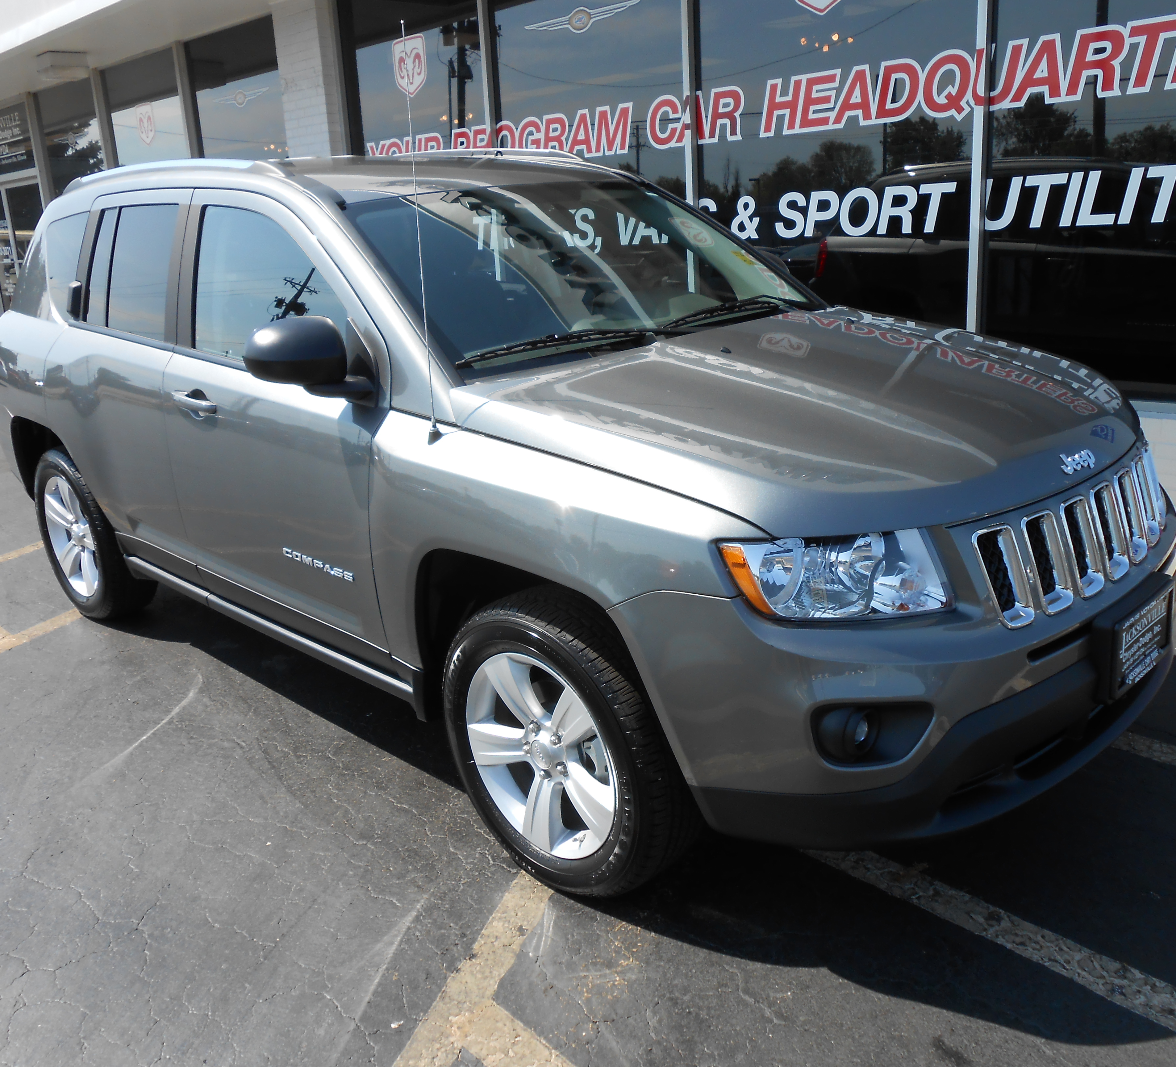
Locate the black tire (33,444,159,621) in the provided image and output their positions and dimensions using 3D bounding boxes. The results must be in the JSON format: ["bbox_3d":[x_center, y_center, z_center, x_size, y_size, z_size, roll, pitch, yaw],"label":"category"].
[{"bbox_3d":[-1.905,-0.009,4.142,0.685,0.685,0.220,14,25,42],"label":"black tire"}]

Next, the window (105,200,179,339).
[{"bbox_3d":[-1.421,-0.826,3.375,0.445,0.410,0.045,14,7,43],"label":"window"}]

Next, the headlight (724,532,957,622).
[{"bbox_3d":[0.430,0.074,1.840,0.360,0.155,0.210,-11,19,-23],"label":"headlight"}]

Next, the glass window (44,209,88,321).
[{"bbox_3d":[-1.873,-0.957,3.815,0.060,0.370,0.490,7,6,-40],"label":"glass window"}]

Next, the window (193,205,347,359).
[{"bbox_3d":[-0.832,-0.646,2.809,0.830,0.450,0.050,14,6,42],"label":"window"}]

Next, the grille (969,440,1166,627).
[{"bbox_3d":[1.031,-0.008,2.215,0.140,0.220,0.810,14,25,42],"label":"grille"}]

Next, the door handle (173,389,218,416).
[{"bbox_3d":[-1.110,-0.368,3.001,0.250,0.048,0.050,14,24,43],"label":"door handle"}]

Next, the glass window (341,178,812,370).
[{"bbox_3d":[0.013,-0.756,3.001,1.410,0.120,0.740,-20,60,-42],"label":"glass window"}]

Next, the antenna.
[{"bbox_3d":[-0.361,-0.626,2.275,0.030,0.862,0.030,11,18,43],"label":"antenna"}]

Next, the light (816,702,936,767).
[{"bbox_3d":[0.512,0.368,1.942,0.210,0.135,0.120,-15,22,-33],"label":"light"}]

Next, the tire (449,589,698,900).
[{"bbox_3d":[-0.040,0.461,2.387,0.685,0.685,0.220,15,25,43],"label":"tire"}]

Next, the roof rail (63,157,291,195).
[{"bbox_3d":[-1.391,-1.154,3.450,1.600,0.078,0.050,14,24,43],"label":"roof rail"}]

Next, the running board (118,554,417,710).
[{"bbox_3d":[-1.013,0.238,3.158,1.670,0.085,0.075,14,24,43],"label":"running board"}]

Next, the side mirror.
[{"bbox_3d":[-0.605,-0.388,2.377,0.200,0.205,0.245,14,24,43],"label":"side mirror"}]

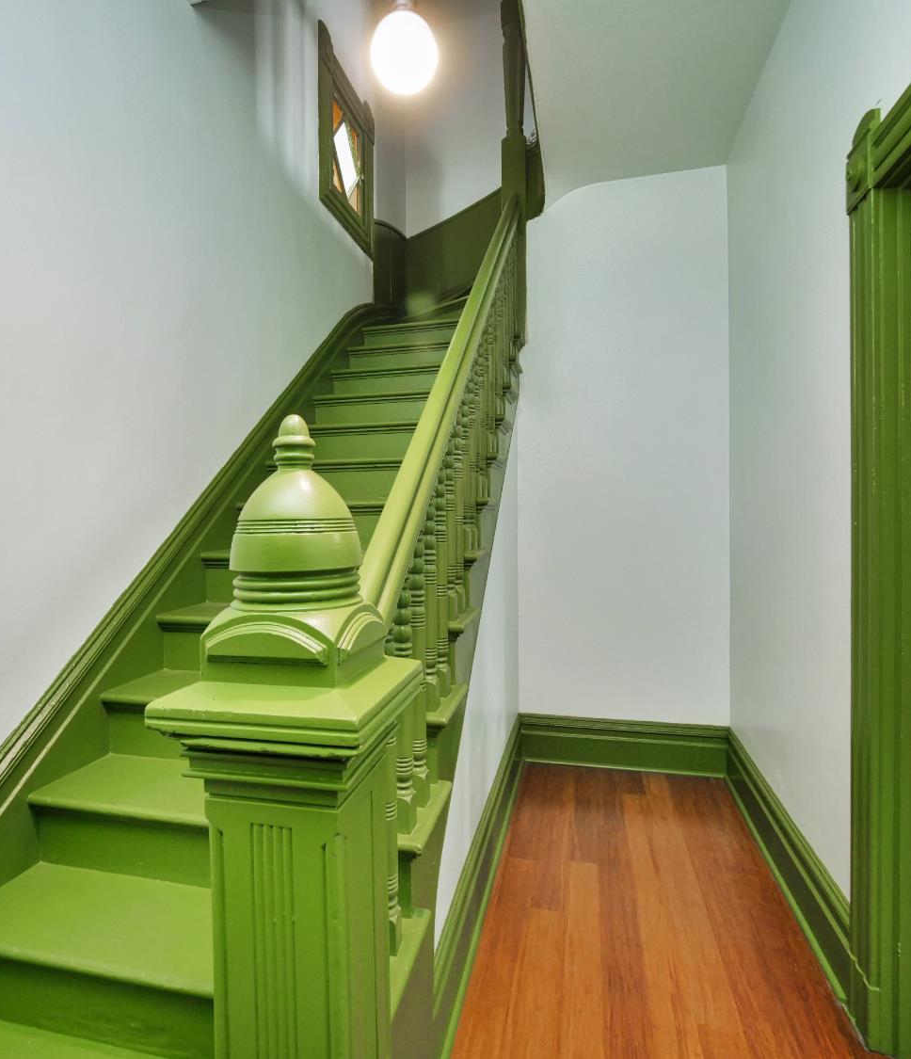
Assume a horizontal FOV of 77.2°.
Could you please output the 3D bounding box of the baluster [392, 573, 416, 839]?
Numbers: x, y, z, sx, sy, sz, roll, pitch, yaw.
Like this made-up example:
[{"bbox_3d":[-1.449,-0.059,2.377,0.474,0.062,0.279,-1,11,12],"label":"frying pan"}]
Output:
[{"bbox_3d":[-0.120,0.390,1.325,0.047,0.617,0.047,0,1,13],"label":"baluster"}]

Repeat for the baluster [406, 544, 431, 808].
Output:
[{"bbox_3d":[-0.093,0.349,1.440,0.047,0.693,0.047,0,1,13],"label":"baluster"}]

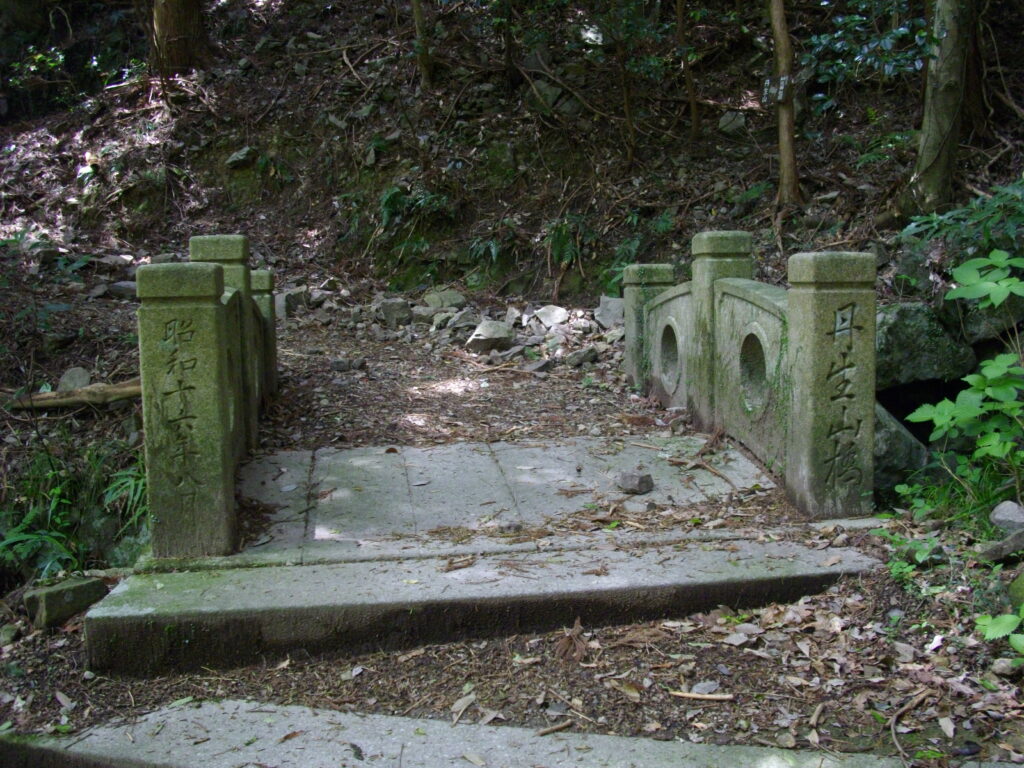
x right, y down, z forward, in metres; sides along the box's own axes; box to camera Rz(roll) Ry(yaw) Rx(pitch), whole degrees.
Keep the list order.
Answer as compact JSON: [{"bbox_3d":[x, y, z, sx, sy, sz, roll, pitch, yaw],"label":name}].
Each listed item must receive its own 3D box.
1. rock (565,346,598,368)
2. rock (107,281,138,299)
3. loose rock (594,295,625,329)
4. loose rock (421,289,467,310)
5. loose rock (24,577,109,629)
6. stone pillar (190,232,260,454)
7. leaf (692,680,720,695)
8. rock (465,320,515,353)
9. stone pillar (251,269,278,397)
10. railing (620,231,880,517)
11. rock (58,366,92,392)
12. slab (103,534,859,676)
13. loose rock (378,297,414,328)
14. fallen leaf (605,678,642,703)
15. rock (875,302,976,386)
[{"bbox_3d":[0.429,-0.170,6.758,0.210,0.125,0.140,-2,7,-6],"label":"rock"},{"bbox_3d":[-3.095,-0.759,8.787,0.308,0.139,0.250,-3,6,-19],"label":"rock"},{"bbox_3d":[0.820,-0.592,8.933,0.283,0.267,0.220,-1,6,5],"label":"loose rock"},{"bbox_3d":[-0.472,-0.591,7.650,0.300,0.160,0.220,-1,7,0],"label":"loose rock"},{"bbox_3d":[-1.464,0.718,3.595,0.245,0.120,0.130,-5,8,-26],"label":"loose rock"},{"bbox_3d":[-1.323,-0.182,5.092,0.250,0.989,0.250,-2,7,-8],"label":"stone pillar"},{"bbox_3d":[0.543,0.854,3.073,0.085,0.020,0.060,0,7,9],"label":"leaf"},{"bbox_3d":[-0.171,-0.360,8.304,0.364,0.233,0.280,-1,6,-1],"label":"rock"},{"bbox_3d":[-1.480,-0.259,6.236,0.240,0.758,0.240,-2,6,-8],"label":"stone pillar"},{"bbox_3d":[1.009,-0.182,5.332,0.240,1.114,2.758,-2,6,-8],"label":"railing"},{"bbox_3d":[-2.736,-0.019,6.859,0.205,0.175,0.170,-3,6,-22],"label":"rock"},{"bbox_3d":[-0.043,0.718,3.687,2.563,0.191,0.446,-2,7,-8],"label":"slab"},{"bbox_3d":[-0.959,-0.576,8.936,0.282,0.235,0.240,-2,6,-6],"label":"loose rock"},{"bbox_3d":[0.312,0.857,3.060,0.110,0.025,0.065,3,8,30],"label":"fallen leaf"},{"bbox_3d":[2.220,-0.216,5.992,0.600,0.460,0.450,1,7,19],"label":"rock"}]

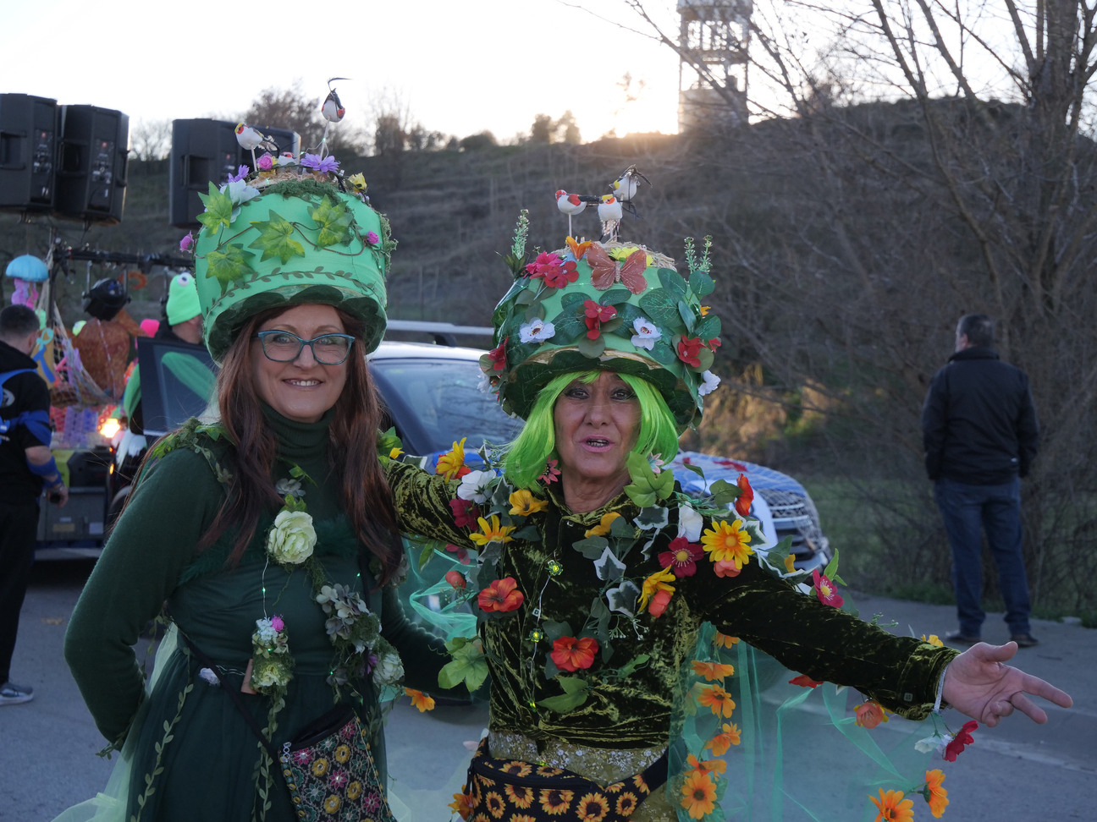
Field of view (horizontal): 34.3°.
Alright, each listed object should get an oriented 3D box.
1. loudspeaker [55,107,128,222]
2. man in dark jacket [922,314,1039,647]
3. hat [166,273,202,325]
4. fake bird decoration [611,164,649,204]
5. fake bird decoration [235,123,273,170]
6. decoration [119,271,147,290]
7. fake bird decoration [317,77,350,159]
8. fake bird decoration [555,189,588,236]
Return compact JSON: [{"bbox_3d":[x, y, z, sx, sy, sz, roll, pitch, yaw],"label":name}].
[{"bbox_3d":[-2.915,-1.594,11.400,0.440,0.690,0.370,0,2,-29],"label":"loudspeaker"},{"bbox_3d":[2.288,0.365,9.400,0.610,1.765,0.380,1,2,3],"label":"man in dark jacket"},{"bbox_3d":[-1.591,-0.492,7.800,0.230,0.230,0.200,0,2,-13],"label":"hat"},{"bbox_3d":[0.125,-0.347,2.720,0.050,0.063,0.060,-1,2,-37],"label":"fake bird decoration"},{"bbox_3d":[-0.447,-0.403,2.700,0.060,0.072,0.045,0,2,-24],"label":"fake bird decoration"},{"bbox_3d":[-2.767,-0.869,11.800,0.200,0.130,0.060,0,2,-18],"label":"decoration"},{"bbox_3d":[-0.328,-0.447,2.700,0.048,0.122,0.055,1,2,18],"label":"fake bird decoration"},{"bbox_3d":[0.035,-0.302,2.700,0.055,0.070,0.038,1,2,0],"label":"fake bird decoration"}]

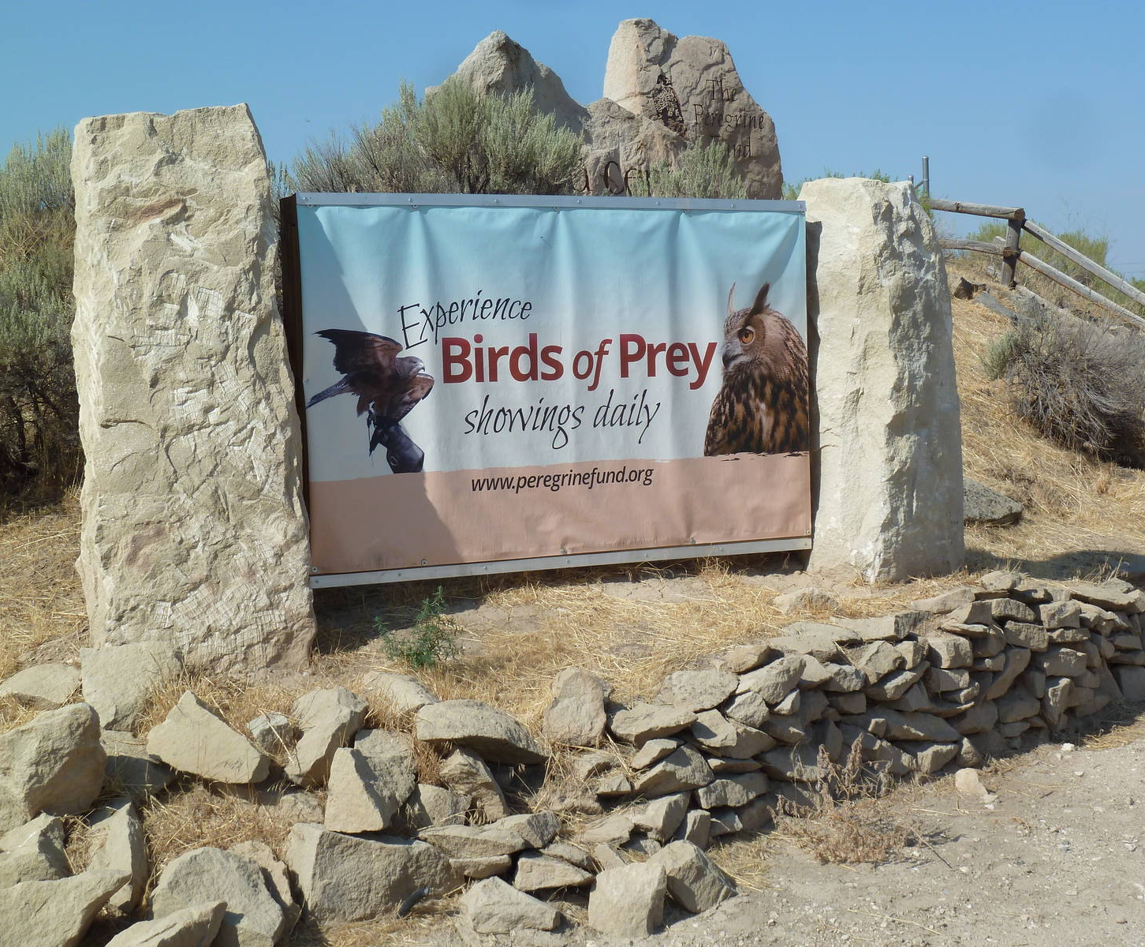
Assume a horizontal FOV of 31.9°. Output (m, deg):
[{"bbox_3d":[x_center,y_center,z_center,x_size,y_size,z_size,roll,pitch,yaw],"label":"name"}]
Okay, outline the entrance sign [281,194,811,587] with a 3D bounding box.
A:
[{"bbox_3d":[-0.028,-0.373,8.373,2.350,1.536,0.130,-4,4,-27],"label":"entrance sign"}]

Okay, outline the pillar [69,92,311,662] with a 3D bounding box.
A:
[{"bbox_3d":[-1.409,-0.298,7.310,0.730,1.980,0.430,-4,4,-27],"label":"pillar"}]

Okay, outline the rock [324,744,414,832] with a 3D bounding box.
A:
[{"bbox_3d":[-0.616,0.958,6.080,0.260,0.235,0.220,-2,4,-6],"label":"rock"}]

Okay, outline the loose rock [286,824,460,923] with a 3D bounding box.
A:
[{"bbox_3d":[-0.571,1.124,5.650,0.440,0.225,0.250,-3,4,-25],"label":"loose rock"}]

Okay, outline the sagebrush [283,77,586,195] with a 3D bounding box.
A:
[{"bbox_3d":[-0.899,-2.037,13.300,1.950,1.150,1.500,-1,4,0],"label":"sagebrush"}]

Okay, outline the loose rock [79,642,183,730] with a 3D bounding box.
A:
[{"bbox_3d":[-1.562,0.752,7.100,0.360,0.290,0.240,-2,4,-15],"label":"loose rock"}]

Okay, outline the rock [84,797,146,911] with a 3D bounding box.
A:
[{"bbox_3d":[-1.308,1.093,5.750,0.180,0.270,0.230,-2,4,-10],"label":"rock"}]

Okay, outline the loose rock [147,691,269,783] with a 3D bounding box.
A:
[{"bbox_3d":[-1.155,0.837,6.350,0.370,0.240,0.270,-3,4,-15],"label":"loose rock"}]

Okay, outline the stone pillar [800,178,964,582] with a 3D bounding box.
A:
[{"bbox_3d":[1.382,-0.436,9.102,0.460,1.780,0.580,-4,4,-27],"label":"stone pillar"}]

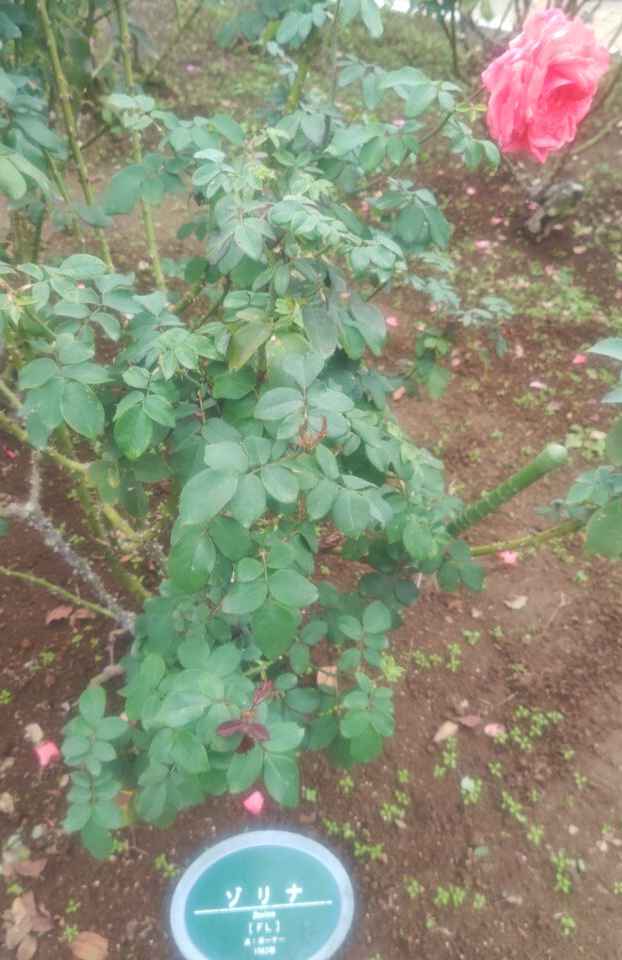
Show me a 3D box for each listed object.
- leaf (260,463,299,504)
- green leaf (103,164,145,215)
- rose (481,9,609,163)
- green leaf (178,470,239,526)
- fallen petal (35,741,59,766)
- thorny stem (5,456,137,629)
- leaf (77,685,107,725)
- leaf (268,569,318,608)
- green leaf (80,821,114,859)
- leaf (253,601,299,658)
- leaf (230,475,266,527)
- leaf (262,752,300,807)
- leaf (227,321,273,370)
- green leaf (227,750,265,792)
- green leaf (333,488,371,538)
[{"bbox_3d":[-0.040,0.007,0.950,0.038,0.012,0.049,-35,81,-8],"label":"leaf"},{"bbox_3d":[-0.220,-0.341,1.002,0.041,0.011,0.066,39,79,0],"label":"green leaf"},{"bbox_3d":[0.165,-0.278,0.600,0.084,0.094,0.060,-34,26,-25],"label":"rose"},{"bbox_3d":[-0.100,0.018,0.830,0.074,0.011,0.045,-42,73,-12],"label":"green leaf"},{"bbox_3d":[-0.460,0.477,1.484,0.038,0.015,0.042,8,46,8],"label":"fallen petal"},{"bbox_3d":[-0.374,0.098,1.330,0.200,0.240,0.120,-4,47,0],"label":"thorny stem"},{"bbox_3d":[-0.275,0.284,1.070,0.035,0.009,0.049,-5,63,-2],"label":"leaf"},{"bbox_3d":[-0.018,0.109,0.852,0.045,0.011,0.037,7,65,4],"label":"leaf"},{"bbox_3d":[-0.270,0.452,1.070,0.038,0.009,0.048,-21,68,-9],"label":"green leaf"},{"bbox_3d":[-0.036,0.152,0.862,0.045,0.011,0.057,-5,66,-3],"label":"leaf"},{"bbox_3d":[-0.062,0.020,0.840,0.036,0.010,0.054,0,70,0],"label":"leaf"},{"bbox_3d":[-0.032,0.318,0.902,0.036,0.011,0.060,-26,63,-14],"label":"leaf"},{"bbox_3d":[-0.061,-0.135,0.862,0.030,0.011,0.060,37,76,10],"label":"leaf"},{"bbox_3d":[-0.081,0.370,1.080,0.037,0.012,0.064,34,66,13],"label":"green leaf"},{"bbox_3d":[0.044,0.038,0.950,0.040,0.012,0.057,-13,77,-1],"label":"green leaf"}]

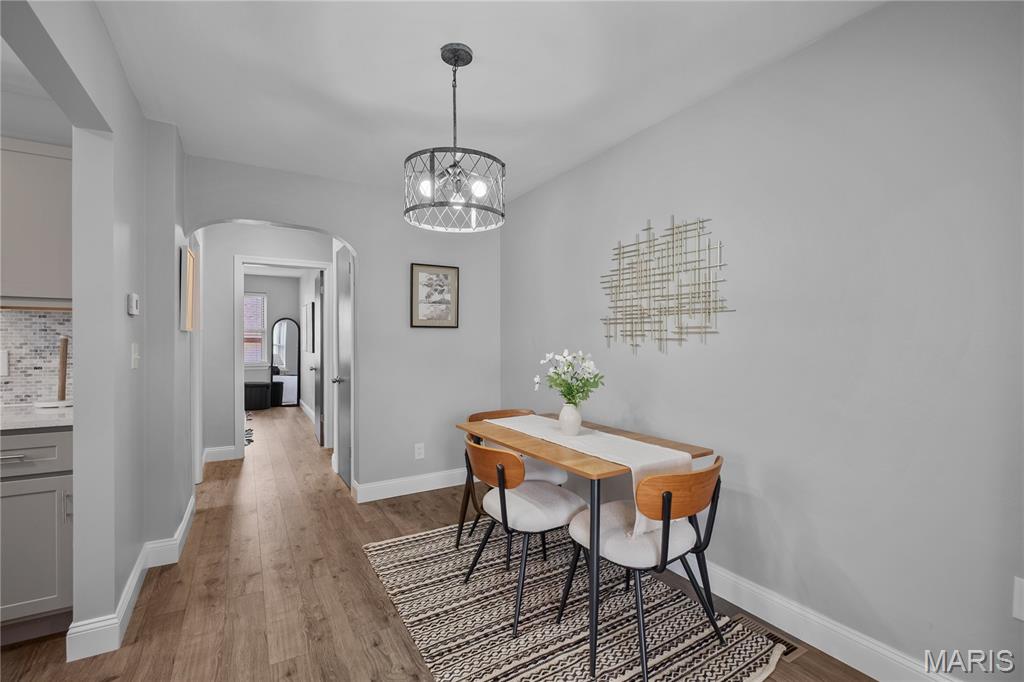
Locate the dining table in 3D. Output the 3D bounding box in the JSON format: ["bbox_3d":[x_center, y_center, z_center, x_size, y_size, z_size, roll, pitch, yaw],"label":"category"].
[{"bbox_3d":[0.285,0.862,2.218,0.730,0.743,1.190,0,0,-32],"label":"dining table"}]

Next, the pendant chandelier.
[{"bbox_3d":[-0.233,-0.846,1.766,0.410,0.705,0.410,0,0,0],"label":"pendant chandelier"}]

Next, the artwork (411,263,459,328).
[{"bbox_3d":[-0.633,-0.368,3.557,0.422,0.522,0.025,0,0,-32],"label":"artwork"}]

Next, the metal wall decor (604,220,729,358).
[{"bbox_3d":[0.805,-0.292,2.340,0.045,0.740,0.870,0,0,-32],"label":"metal wall decor"}]

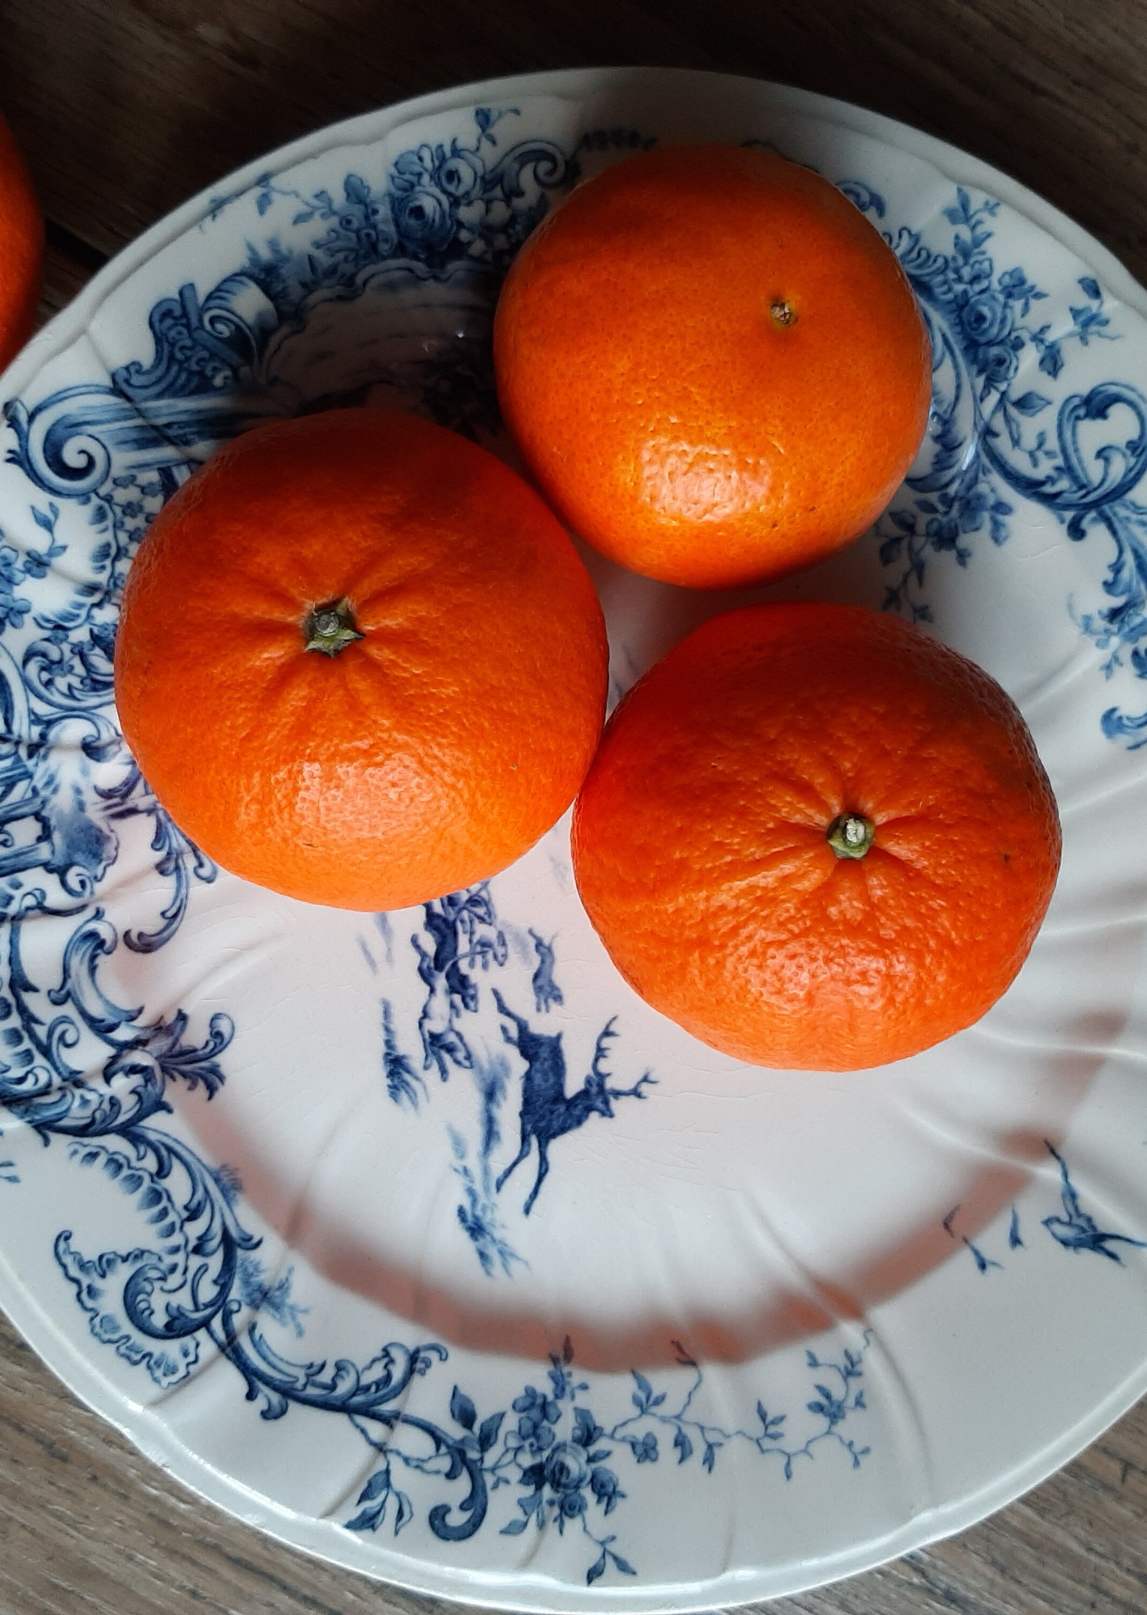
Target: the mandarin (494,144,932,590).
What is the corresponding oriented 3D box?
[{"bbox_3d":[0.020,-0.063,0.235,0.063,0.057,0.063,0,88,-3],"label":"mandarin"}]

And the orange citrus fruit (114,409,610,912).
[{"bbox_3d":[-0.030,-0.021,0.232,0.070,0.059,0.072,0,88,-3],"label":"orange citrus fruit"}]

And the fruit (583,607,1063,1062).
[{"bbox_3d":[0.035,0.004,0.235,0.070,0.058,0.068,0,88,-3],"label":"fruit"}]

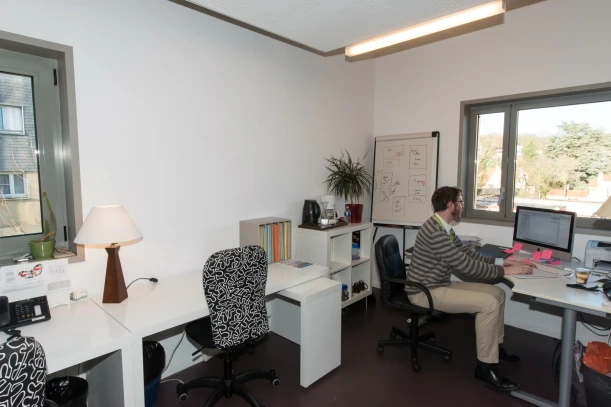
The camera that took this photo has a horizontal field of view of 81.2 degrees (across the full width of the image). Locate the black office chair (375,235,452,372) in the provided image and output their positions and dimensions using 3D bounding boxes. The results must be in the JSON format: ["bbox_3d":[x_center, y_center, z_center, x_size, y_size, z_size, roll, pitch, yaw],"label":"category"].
[{"bbox_3d":[0.882,0.761,2.956,0.620,0.970,0.610,3,6,25],"label":"black office chair"}]

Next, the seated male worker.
[{"bbox_3d":[1.230,0.569,2.791,0.930,1.380,0.540,2,6,18],"label":"seated male worker"}]

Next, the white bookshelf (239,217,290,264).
[{"bbox_3d":[-0.336,0.321,3.049,0.240,0.340,0.370,6,8,43],"label":"white bookshelf"}]

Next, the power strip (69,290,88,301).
[{"bbox_3d":[-1.347,0.552,2.122,0.050,0.050,0.115,6,8,43],"label":"power strip"}]

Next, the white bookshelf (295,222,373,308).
[{"bbox_3d":[0.318,0.651,3.684,0.390,0.857,0.775,6,8,43],"label":"white bookshelf"}]

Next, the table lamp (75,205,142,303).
[{"bbox_3d":[-1.129,0.301,2.080,0.350,0.560,0.350,6,8,43],"label":"table lamp"}]

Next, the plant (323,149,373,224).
[{"bbox_3d":[0.481,-0.167,3.714,0.480,0.760,0.490,6,8,43],"label":"plant"}]

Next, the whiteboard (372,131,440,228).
[{"bbox_3d":[1.041,-0.235,3.787,0.720,0.980,0.060,6,5,43],"label":"whiteboard"}]

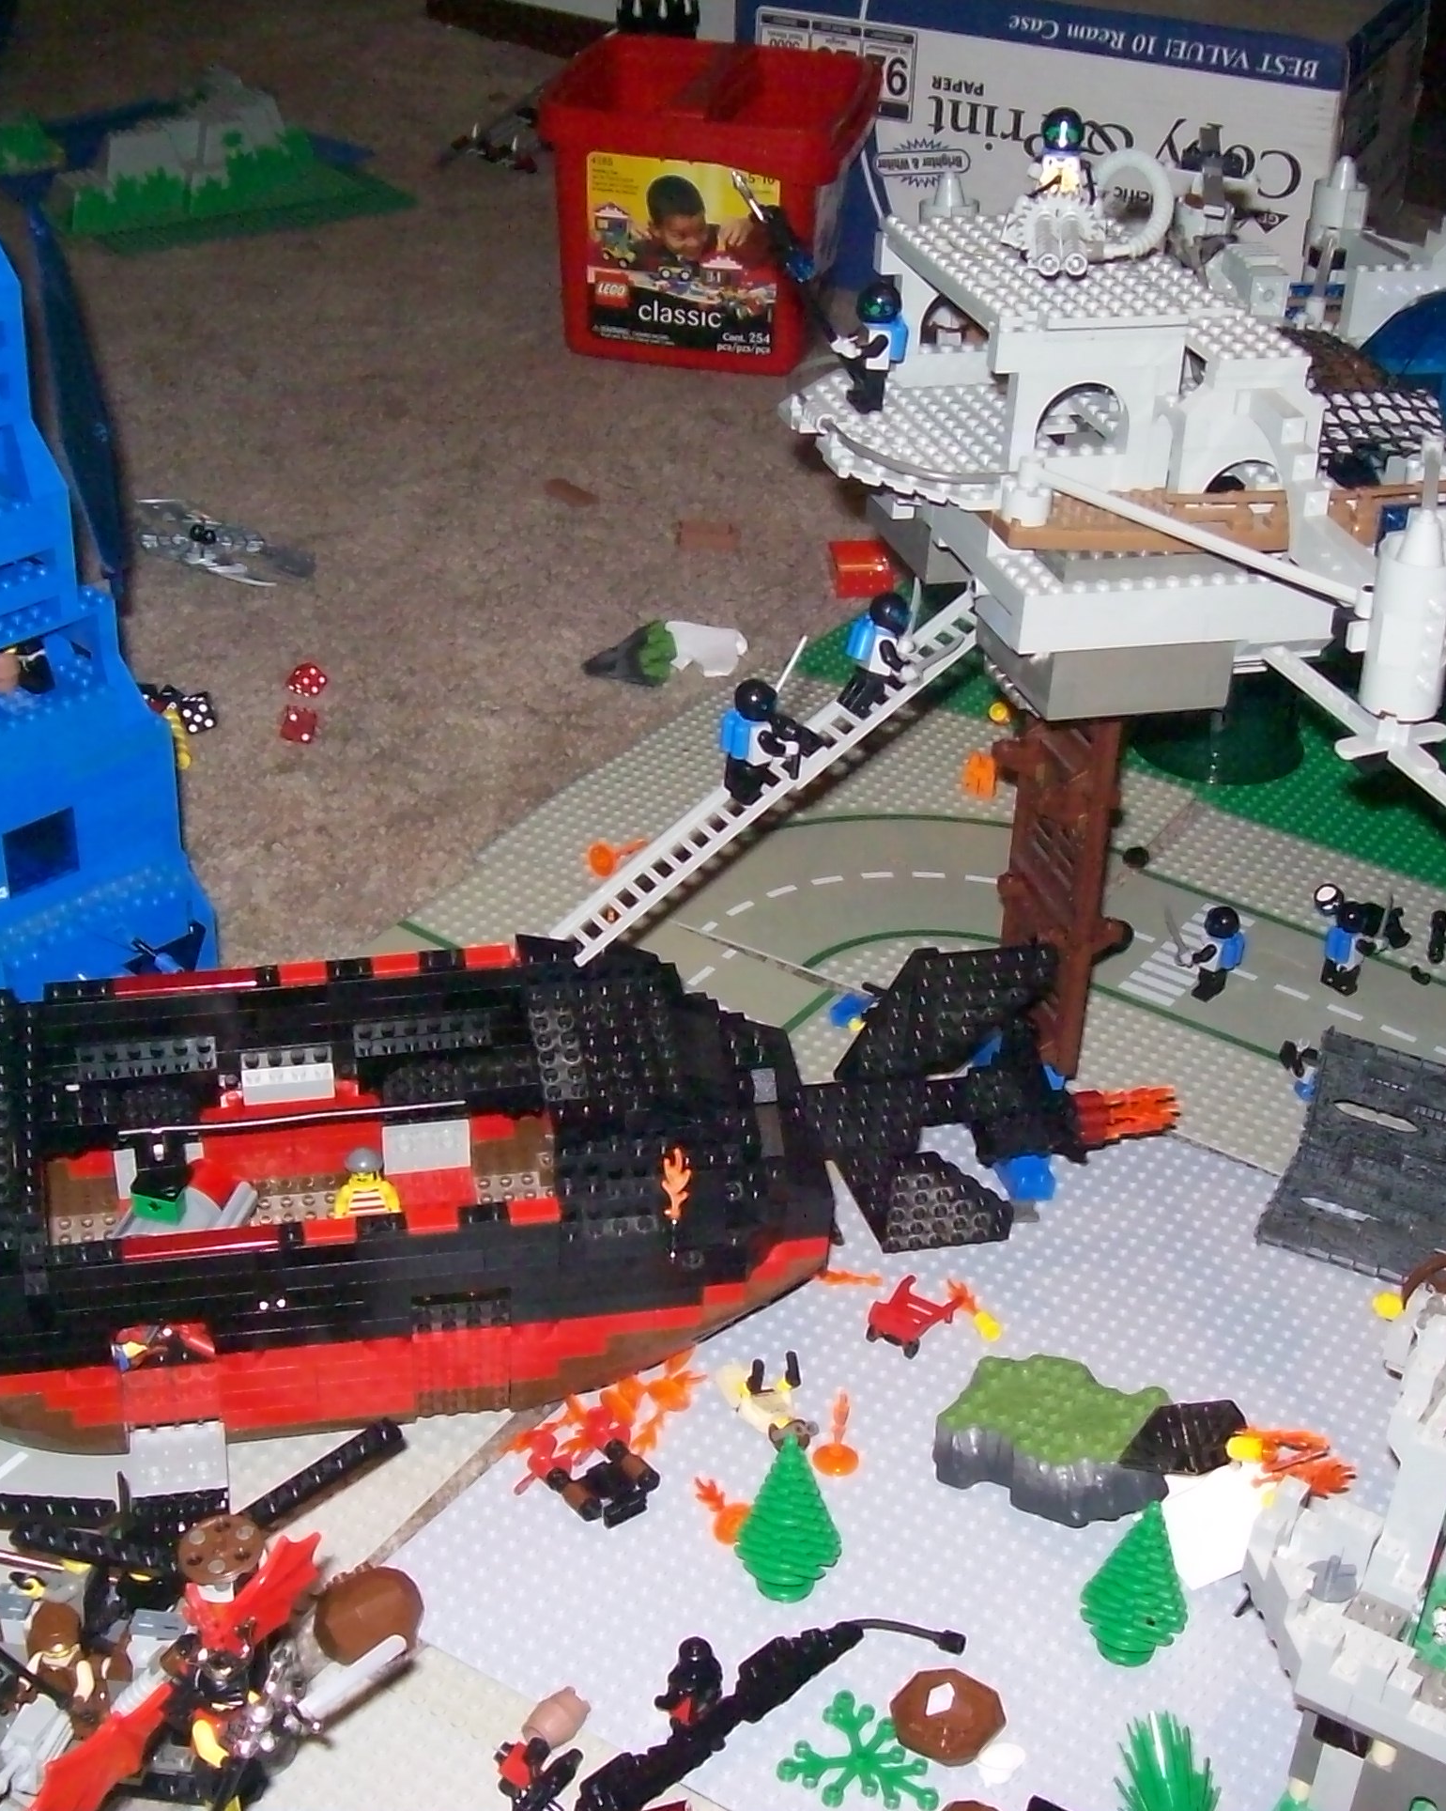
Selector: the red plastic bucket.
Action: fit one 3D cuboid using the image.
[{"bbox_3d":[-0.008,-0.514,1.857,0.210,0.182,0.215,8,31,10],"label":"red plastic bucket"}]

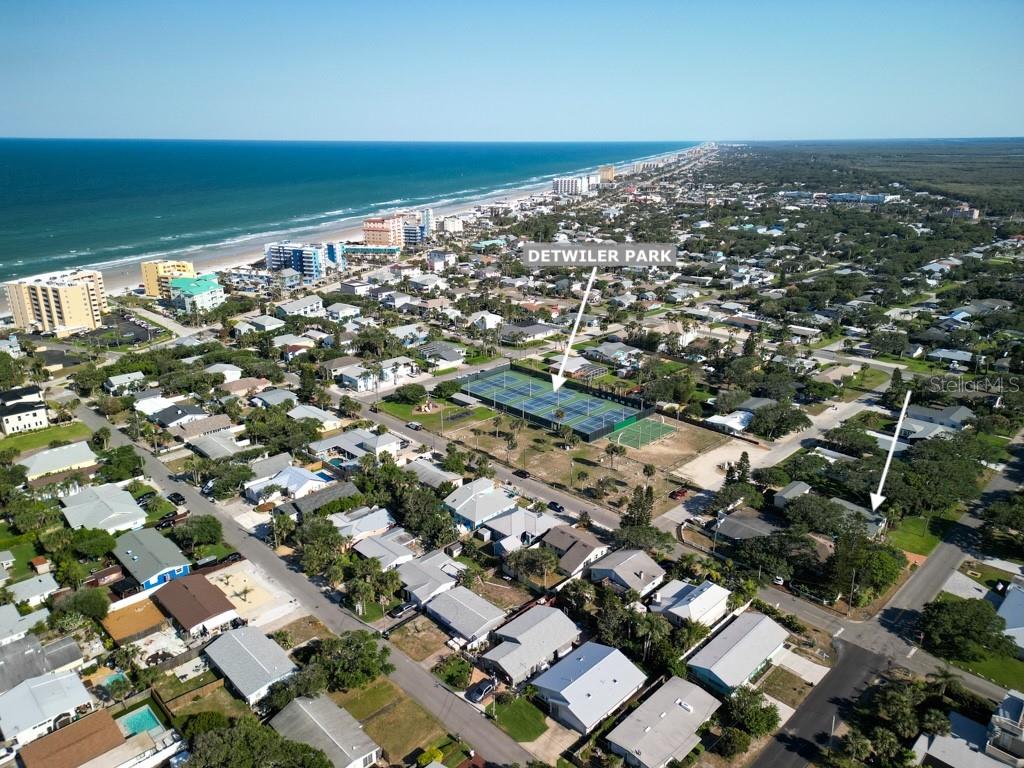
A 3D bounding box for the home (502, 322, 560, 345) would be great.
[{"bbox_3d":[7.200,-25.390,342.450,16.500,4.600,26.000,18,26,42],"label":"home"}]

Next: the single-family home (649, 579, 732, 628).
[{"bbox_3d":[35.200,43.590,141.770,13.100,5.100,11.400,-18,26,-42],"label":"single-family home"}]

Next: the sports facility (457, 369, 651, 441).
[{"bbox_3d":[11.964,4.898,266.368,73.300,3.500,36.400,18,26,42],"label":"sports facility"}]

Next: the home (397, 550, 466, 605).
[{"bbox_3d":[-17.400,40.990,151.140,13.200,3.900,14.600,17,25,40],"label":"home"}]

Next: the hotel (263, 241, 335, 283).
[{"bbox_3d":[-146.350,-83.480,488.360,39.000,22.000,23.000,8,21,23],"label":"hotel"}]

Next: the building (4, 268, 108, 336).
[{"bbox_3d":[-226.200,-43.460,365.830,38.000,23.500,42.000,5,20,13],"label":"building"}]

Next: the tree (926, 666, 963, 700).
[{"bbox_3d":[76.940,53.238,125.410,5.900,6.013,5.900,0,19,0],"label":"tree"}]

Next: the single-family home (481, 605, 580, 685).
[{"bbox_3d":[2.850,48.610,133.700,11.400,4.600,18.800,17,26,41],"label":"single-family home"}]

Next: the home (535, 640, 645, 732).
[{"bbox_3d":[13.735,53.568,127.078,16.704,4.295,13.745,-18,26,-42],"label":"home"}]

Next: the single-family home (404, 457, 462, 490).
[{"bbox_3d":[-23.386,26.359,205.580,9.354,4.104,16.704,-18,26,-42],"label":"single-family home"}]

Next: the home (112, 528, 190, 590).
[{"bbox_3d":[-80.900,38.530,158.120,21.400,4.000,10.200,17,26,41],"label":"home"}]

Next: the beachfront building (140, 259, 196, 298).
[{"bbox_3d":[-209.330,-64.540,436.270,27.000,20.300,16.500,8,21,23],"label":"beachfront building"}]

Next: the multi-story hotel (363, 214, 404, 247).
[{"bbox_3d":[-114.700,-136.170,630.680,26.000,26.000,32.000,5,20,13],"label":"multi-story hotel"}]

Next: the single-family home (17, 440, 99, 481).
[{"bbox_3d":[-136.797,22.858,213.466,18.995,5.536,13.363,-16,25,-38],"label":"single-family home"}]

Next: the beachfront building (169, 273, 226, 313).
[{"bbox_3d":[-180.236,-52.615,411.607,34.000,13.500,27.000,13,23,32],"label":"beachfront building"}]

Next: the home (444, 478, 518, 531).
[{"bbox_3d":[-8.403,31.565,189.598,16.322,4.772,14.318,-18,26,-42],"label":"home"}]

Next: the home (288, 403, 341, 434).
[{"bbox_3d":[-66.950,11.810,240.500,10.200,4.200,18.000,-18,26,-42],"label":"home"}]

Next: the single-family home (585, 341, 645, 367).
[{"bbox_3d":[45.963,-14.859,323.480,20.235,4.486,17.181,18,26,42],"label":"single-family home"}]

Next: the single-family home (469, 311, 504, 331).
[{"bbox_3d":[-13.000,-31.250,357.880,13.500,5.600,15.000,17,25,40],"label":"single-family home"}]

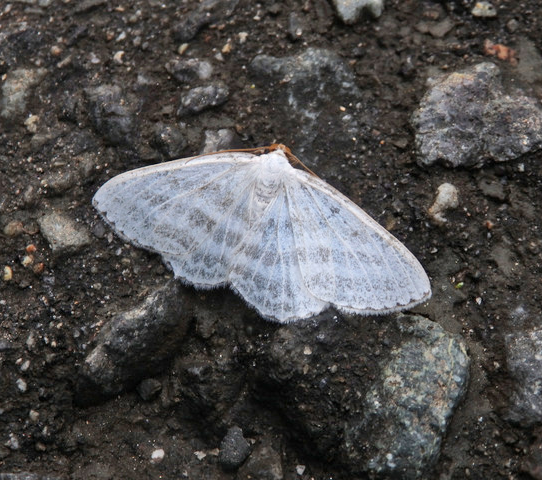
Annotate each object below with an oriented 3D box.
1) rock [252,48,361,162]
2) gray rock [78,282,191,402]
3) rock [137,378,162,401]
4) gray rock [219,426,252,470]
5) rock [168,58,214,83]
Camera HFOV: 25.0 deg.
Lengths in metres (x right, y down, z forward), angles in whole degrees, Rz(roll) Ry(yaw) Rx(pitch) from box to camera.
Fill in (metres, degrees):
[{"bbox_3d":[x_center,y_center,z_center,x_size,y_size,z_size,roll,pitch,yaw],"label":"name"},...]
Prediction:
[{"bbox_3d":[0.004,-0.017,0.149,0.014,0.006,0.014,0,63,0],"label":"rock"},{"bbox_3d":[-0.015,0.011,0.134,0.006,0.005,0.013,39,69,18],"label":"gray rock"},{"bbox_3d":[-0.013,0.016,0.132,0.002,0.002,0.002,0,63,0],"label":"rock"},{"bbox_3d":[-0.004,0.022,0.129,0.003,0.003,0.004,0,63,0],"label":"gray rock"},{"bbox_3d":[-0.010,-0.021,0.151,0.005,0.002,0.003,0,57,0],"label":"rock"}]

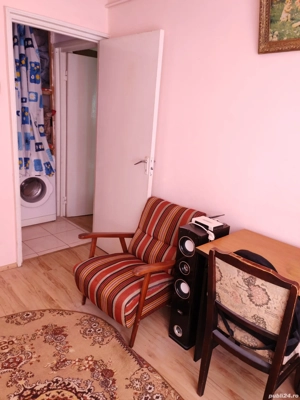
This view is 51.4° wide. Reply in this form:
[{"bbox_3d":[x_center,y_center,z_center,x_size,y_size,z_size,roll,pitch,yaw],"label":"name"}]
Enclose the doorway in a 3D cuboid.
[{"bbox_3d":[-0.827,-0.471,2.910,0.122,2.088,0.934,19,21,41],"label":"doorway"}]

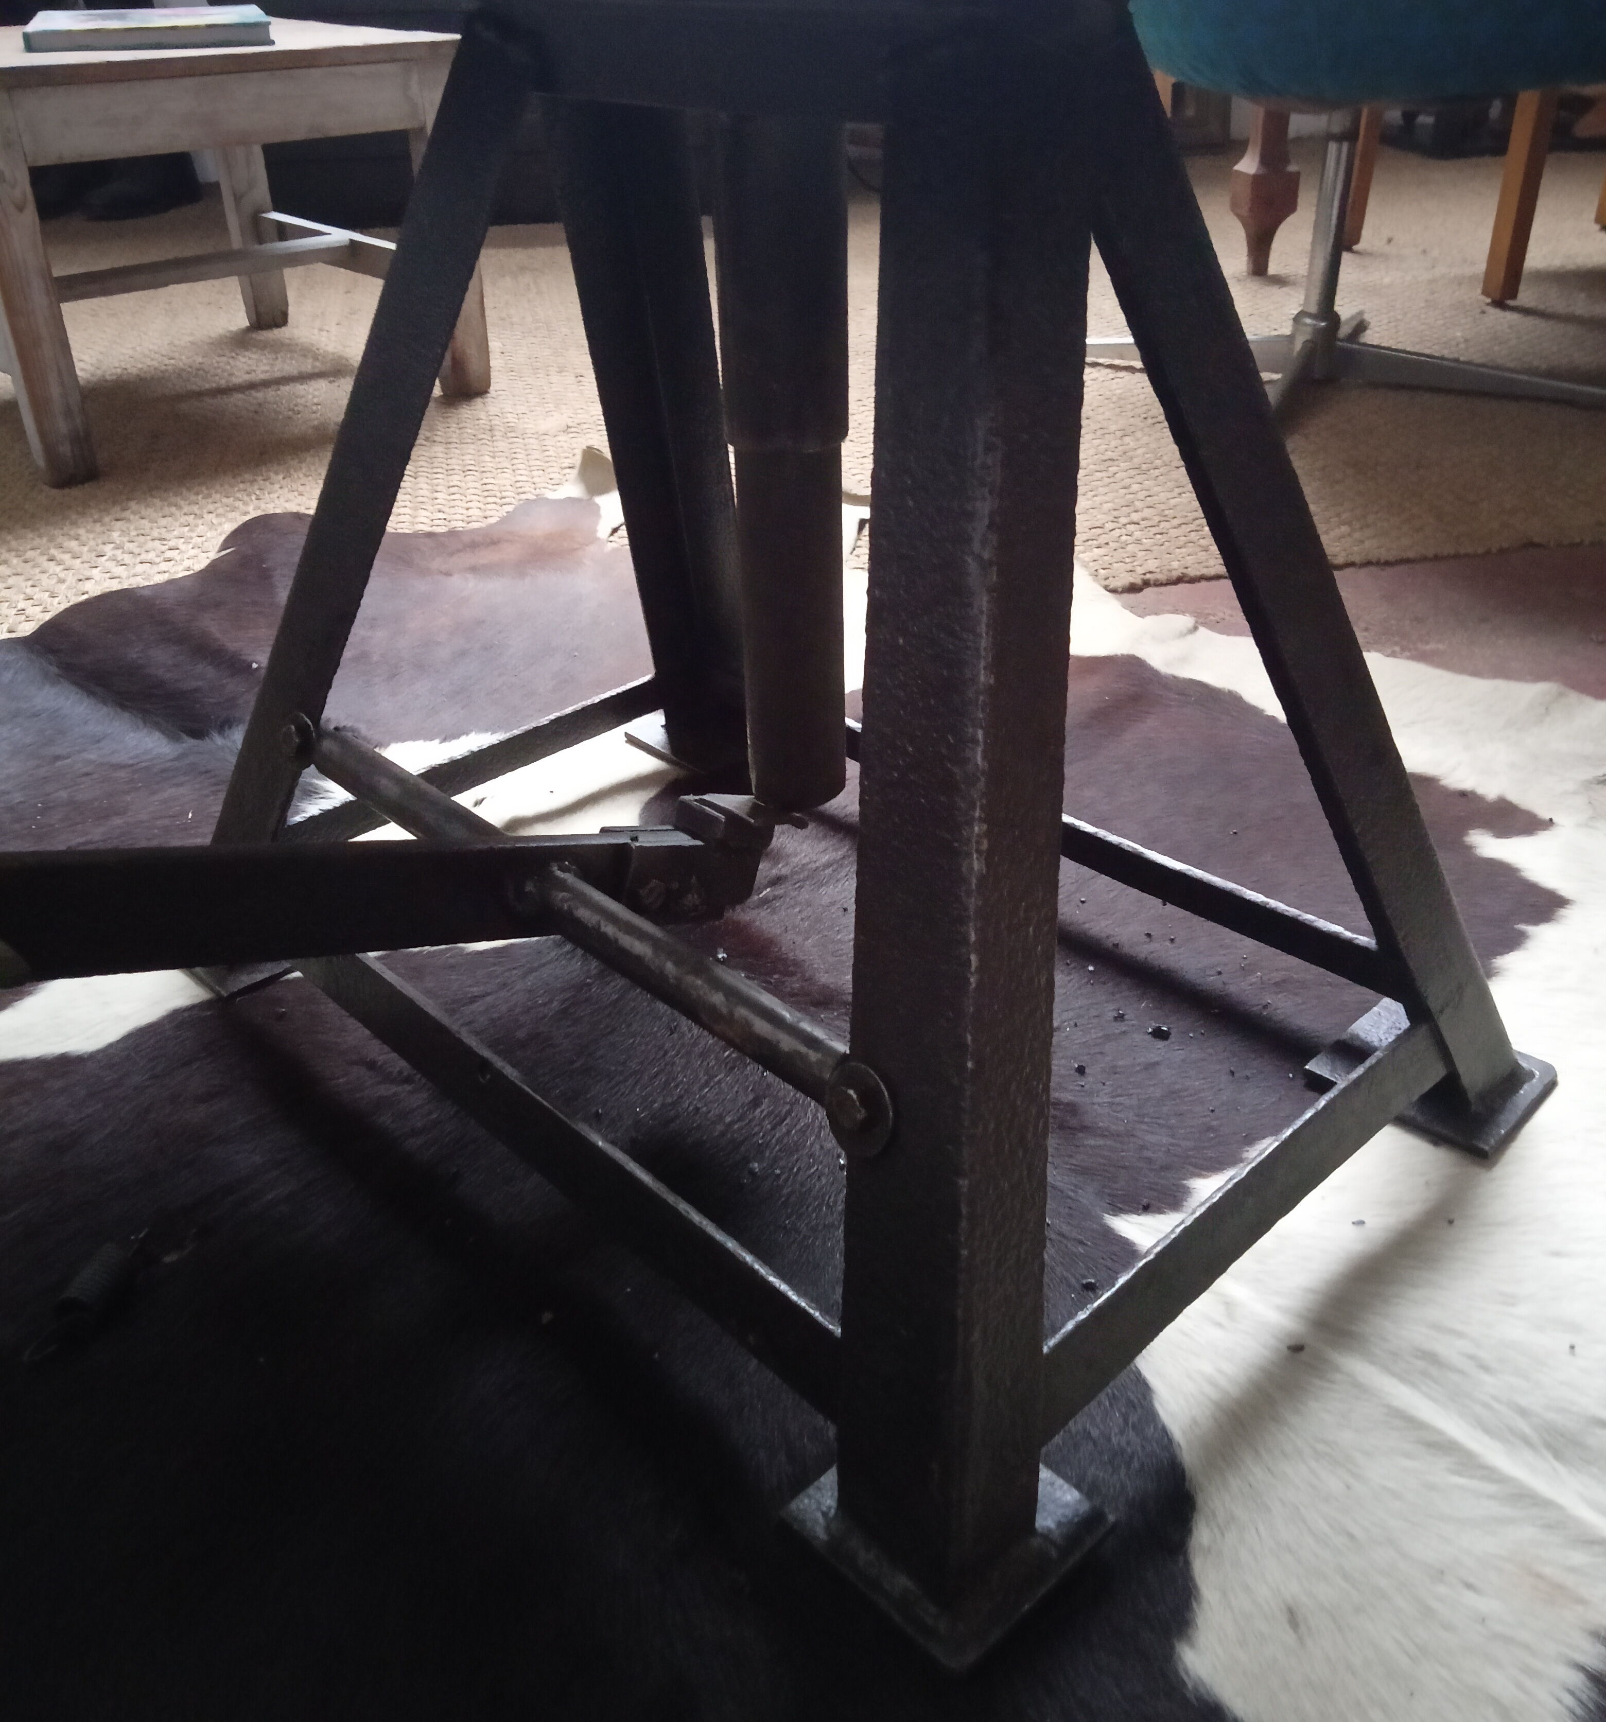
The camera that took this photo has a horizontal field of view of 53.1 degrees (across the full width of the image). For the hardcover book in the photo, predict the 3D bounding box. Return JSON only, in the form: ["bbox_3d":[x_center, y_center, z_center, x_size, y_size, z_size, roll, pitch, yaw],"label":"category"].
[{"bbox_3d":[-0.761,-0.975,1.881,0.254,0.021,0.319,-13,33,-20],"label":"hardcover book"}]

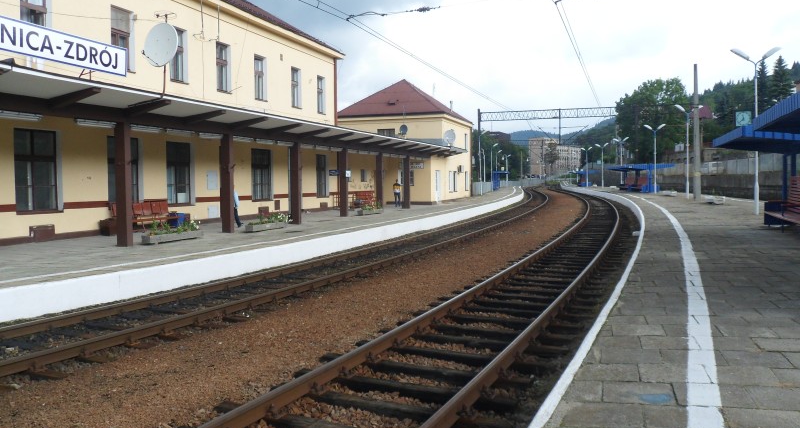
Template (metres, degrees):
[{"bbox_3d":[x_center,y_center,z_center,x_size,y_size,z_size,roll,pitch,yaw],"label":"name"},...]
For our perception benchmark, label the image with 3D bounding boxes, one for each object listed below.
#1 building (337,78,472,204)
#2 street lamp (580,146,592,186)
[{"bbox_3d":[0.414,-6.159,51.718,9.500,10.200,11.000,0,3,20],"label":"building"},{"bbox_3d":[32.682,-8.170,108.939,2.100,6.950,0.320,0,3,6],"label":"street lamp"}]

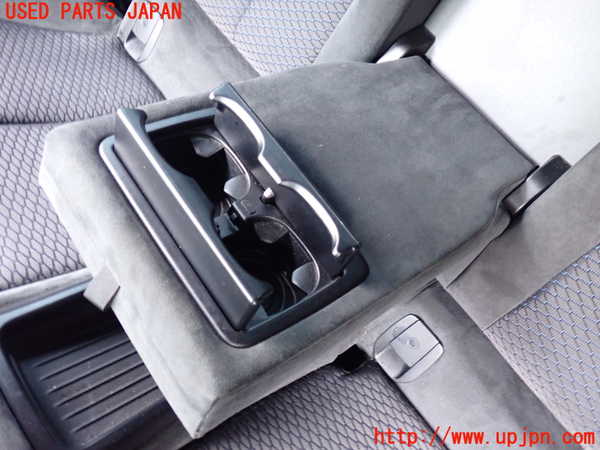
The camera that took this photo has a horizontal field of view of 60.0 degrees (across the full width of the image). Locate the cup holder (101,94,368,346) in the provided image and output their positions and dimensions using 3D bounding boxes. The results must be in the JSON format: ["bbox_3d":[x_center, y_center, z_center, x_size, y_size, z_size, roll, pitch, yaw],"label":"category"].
[{"bbox_3d":[-0.049,-0.012,0.411,0.142,0.080,0.198,-24,68,-37],"label":"cup holder"}]

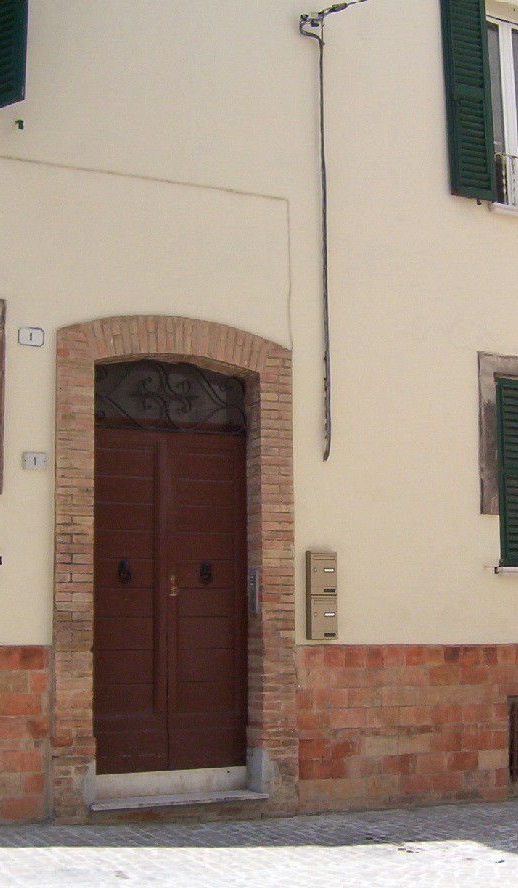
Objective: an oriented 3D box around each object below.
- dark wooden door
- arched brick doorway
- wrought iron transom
[{"bbox_3d":[-0.669,1.111,8.891,1.263,2.430,0.070,3,-8,-25],"label":"dark wooden door"},{"bbox_3d":[-0.603,0.843,8.764,1.817,3.494,0.300,3,-8,-25],"label":"arched brick doorway"},{"bbox_3d":[-0.647,-0.347,9.009,1.263,0.536,0.050,3,-8,-25],"label":"wrought iron transom"}]

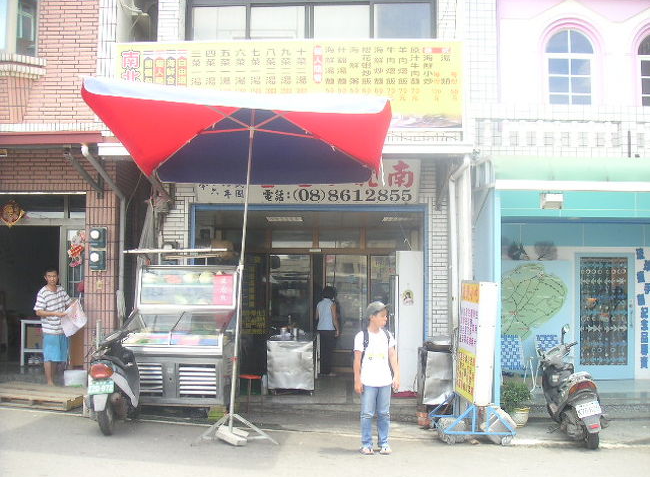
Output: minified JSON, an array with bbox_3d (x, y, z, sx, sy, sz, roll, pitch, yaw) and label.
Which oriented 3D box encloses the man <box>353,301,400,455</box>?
[{"bbox_3d":[0.520,1.410,7.200,0.480,1.540,0.300,0,-2,-2],"label":"man"}]

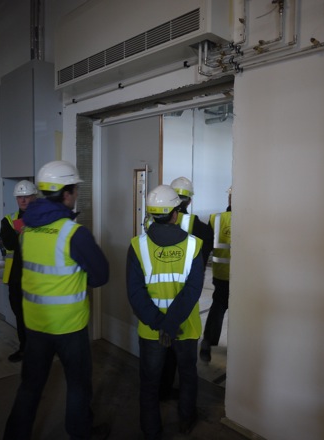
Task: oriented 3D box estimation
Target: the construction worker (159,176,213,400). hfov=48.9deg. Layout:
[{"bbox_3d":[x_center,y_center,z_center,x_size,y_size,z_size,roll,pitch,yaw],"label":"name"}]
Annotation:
[{"bbox_3d":[0.150,0.547,2.884,0.560,1.783,0.460,4,6,30],"label":"construction worker"}]

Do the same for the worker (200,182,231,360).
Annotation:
[{"bbox_3d":[0.717,0.488,3.617,0.550,1.782,0.570,2,5,14],"label":"worker"}]

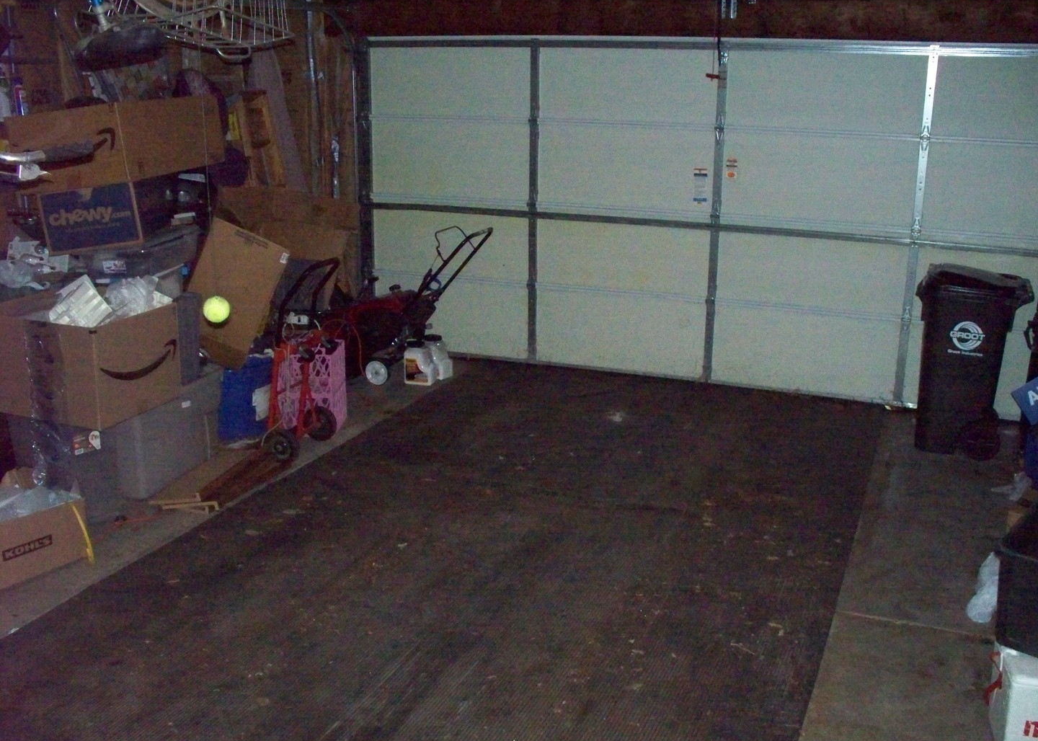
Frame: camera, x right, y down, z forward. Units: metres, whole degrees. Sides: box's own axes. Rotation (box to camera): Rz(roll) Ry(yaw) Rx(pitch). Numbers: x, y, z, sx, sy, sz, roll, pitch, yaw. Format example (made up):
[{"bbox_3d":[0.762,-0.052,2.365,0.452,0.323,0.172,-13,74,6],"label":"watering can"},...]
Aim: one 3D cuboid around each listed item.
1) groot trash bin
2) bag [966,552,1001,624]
[{"bbox_3d":[2.365,-0.077,5.710,0.585,0.980,0.490,8,19,24],"label":"groot trash bin"},{"bbox_3d":[1.775,0.805,4.075,0.200,0.170,0.310,7,18,22],"label":"bag"}]

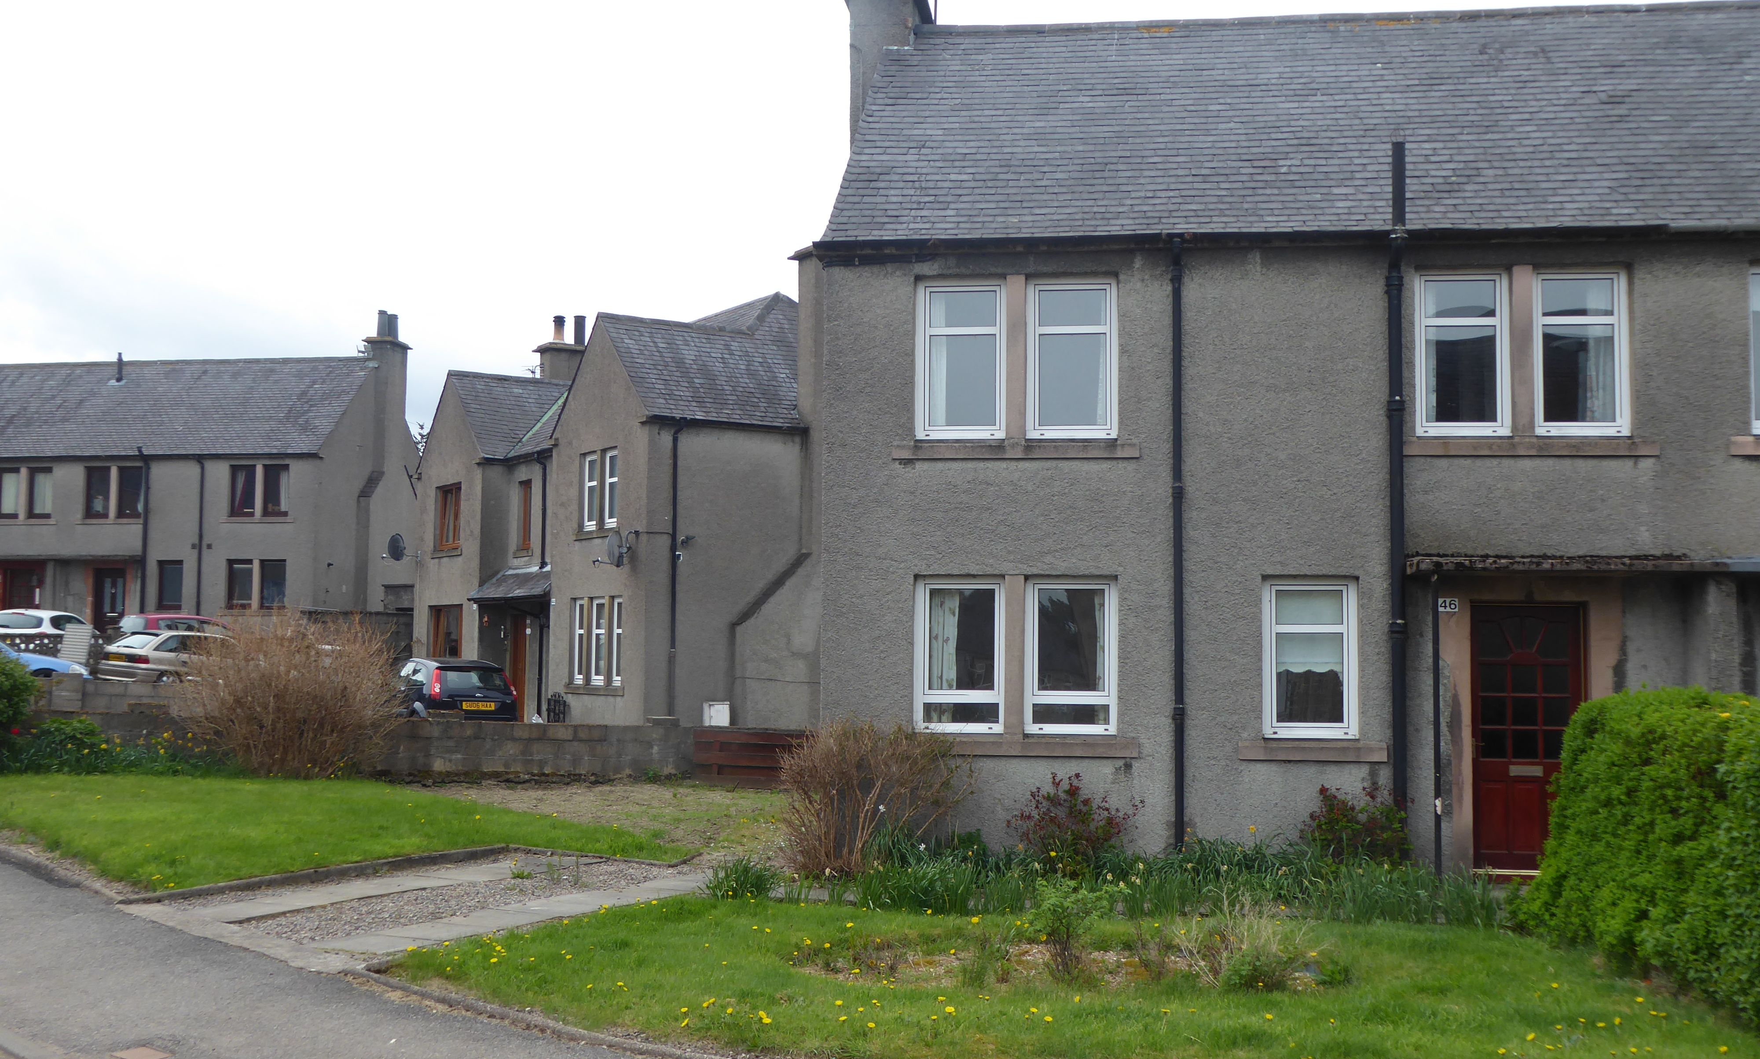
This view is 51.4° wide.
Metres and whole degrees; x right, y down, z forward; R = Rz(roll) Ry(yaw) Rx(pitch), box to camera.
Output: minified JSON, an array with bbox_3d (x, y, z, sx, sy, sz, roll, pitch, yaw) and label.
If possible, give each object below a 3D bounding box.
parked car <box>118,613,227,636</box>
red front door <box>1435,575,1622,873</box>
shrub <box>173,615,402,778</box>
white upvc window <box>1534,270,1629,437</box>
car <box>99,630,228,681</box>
[{"bbox_3d":[-15.988,2.732,43.237,1.700,1.460,4.000,-2,-5,34],"label":"parked car"},{"bbox_3d":[4.954,1.476,13.999,1.381,2.271,0.170,0,-4,7],"label":"red front door"},{"bbox_3d":[-7.567,2.136,23.400,2.850,2.050,2.600,2,-4,-18],"label":"shrub"},{"bbox_3d":[5.434,-1.366,14.181,0.712,1.301,0.090,0,-4,7],"label":"white upvc window"},{"bbox_3d":[-14.096,2.865,38.066,1.700,1.420,4.100,-2,-5,35],"label":"car"}]

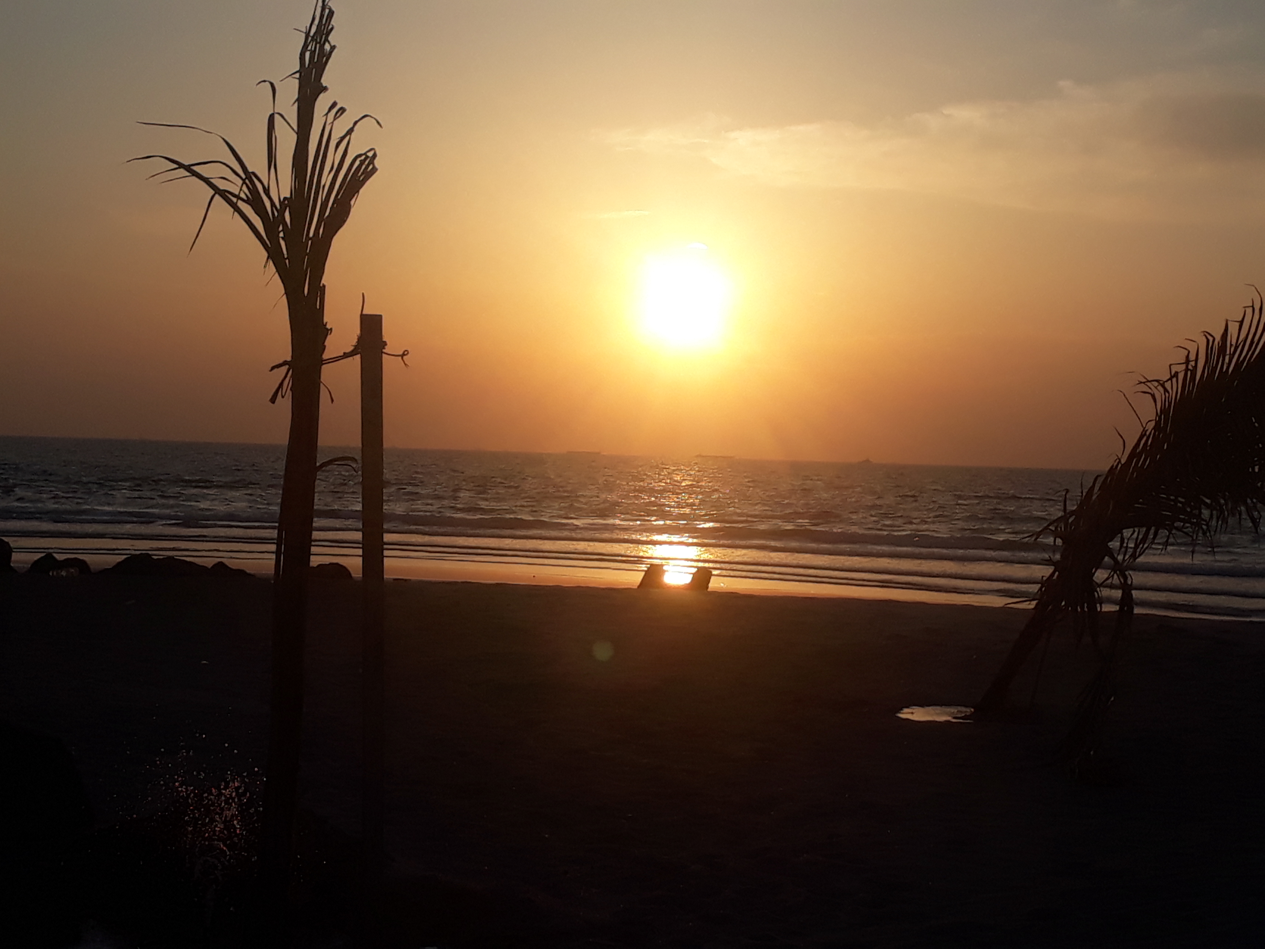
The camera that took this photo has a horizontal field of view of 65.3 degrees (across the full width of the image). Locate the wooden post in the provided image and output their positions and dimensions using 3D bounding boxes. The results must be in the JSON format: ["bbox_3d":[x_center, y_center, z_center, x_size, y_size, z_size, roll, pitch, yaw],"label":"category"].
[{"bbox_3d":[-1.106,0.646,4.200,0.092,2.661,0.084,0,1,-8],"label":"wooden post"}]

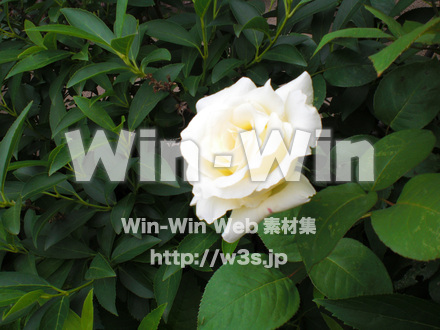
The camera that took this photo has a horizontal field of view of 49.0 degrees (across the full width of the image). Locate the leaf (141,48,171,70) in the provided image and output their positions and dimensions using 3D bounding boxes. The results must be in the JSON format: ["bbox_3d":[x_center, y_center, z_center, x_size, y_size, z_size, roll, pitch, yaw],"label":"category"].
[{"bbox_3d":[-0.070,-0.115,0.530,0.036,0.014,0.022,-24,51,16],"label":"leaf"}]

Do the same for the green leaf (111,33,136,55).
[{"bbox_3d":[-0.091,-0.116,0.466,0.020,0.022,0.009,33,24,22],"label":"green leaf"}]

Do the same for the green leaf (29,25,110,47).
[{"bbox_3d":[-0.144,-0.123,0.463,0.080,0.012,0.020,10,20,-11],"label":"green leaf"}]

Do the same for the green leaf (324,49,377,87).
[{"bbox_3d":[0.143,-0.107,0.530,0.058,0.012,0.044,6,60,10],"label":"green leaf"}]

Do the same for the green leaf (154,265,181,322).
[{"bbox_3d":[-0.047,0.122,0.460,0.027,0.056,0.011,7,-11,-2],"label":"green leaf"}]

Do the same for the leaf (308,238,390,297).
[{"bbox_3d":[0.122,0.097,0.440,0.080,0.014,0.056,29,61,7],"label":"leaf"}]

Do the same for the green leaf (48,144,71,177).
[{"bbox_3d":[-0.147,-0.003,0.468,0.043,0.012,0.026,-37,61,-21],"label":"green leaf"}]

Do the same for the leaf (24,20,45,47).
[{"bbox_3d":[-0.217,-0.154,0.570,0.016,0.009,0.047,-33,77,-23],"label":"leaf"}]

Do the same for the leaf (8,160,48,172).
[{"bbox_3d":[-0.195,0.002,0.495,0.044,0.010,0.020,-4,24,-13],"label":"leaf"}]

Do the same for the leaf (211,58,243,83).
[{"bbox_3d":[0.007,-0.094,0.480,0.044,0.009,0.021,-35,48,-27],"label":"leaf"}]

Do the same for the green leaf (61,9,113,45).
[{"bbox_3d":[-0.132,-0.138,0.482,0.075,0.009,0.025,36,54,12],"label":"green leaf"}]

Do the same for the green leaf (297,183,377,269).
[{"bbox_3d":[0.097,0.050,0.393,0.047,0.018,0.090,35,72,23],"label":"green leaf"}]

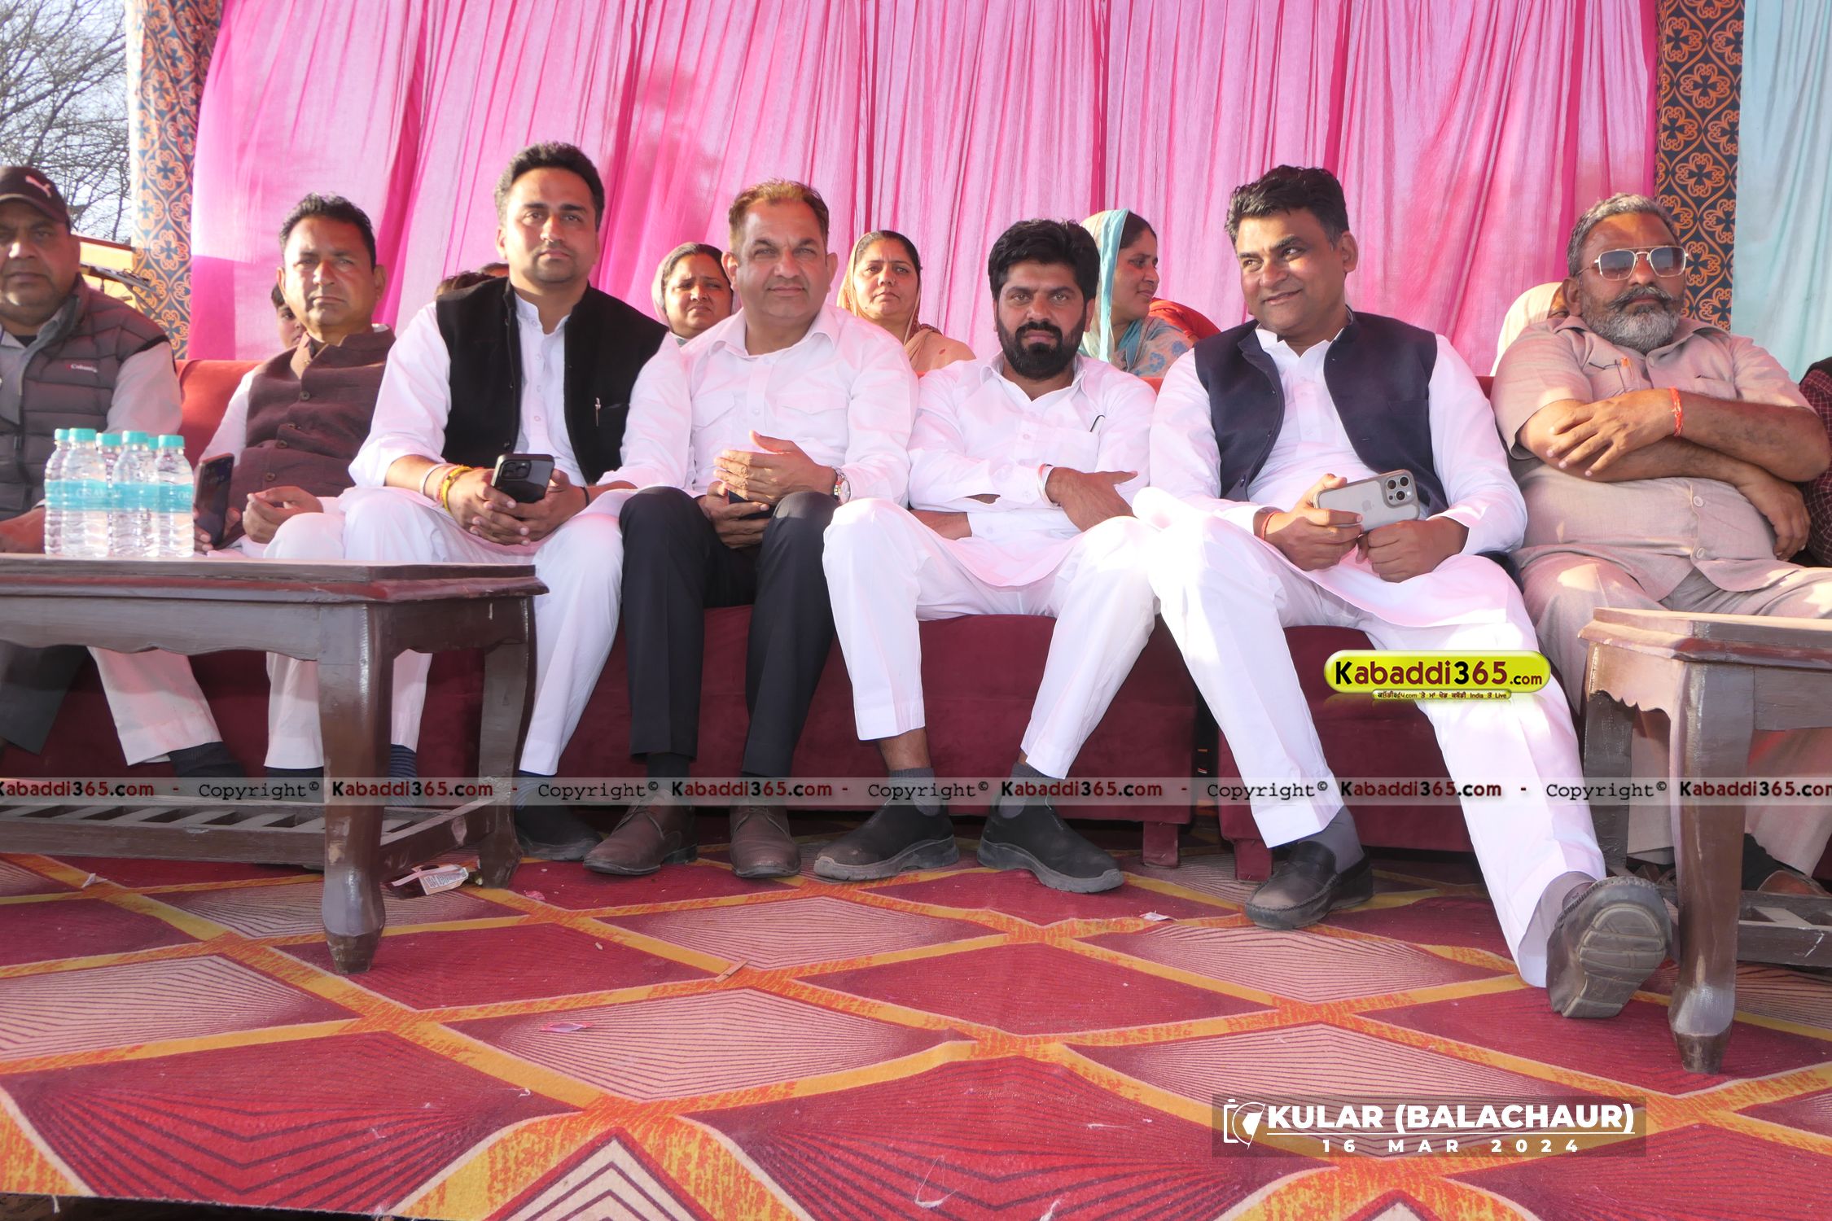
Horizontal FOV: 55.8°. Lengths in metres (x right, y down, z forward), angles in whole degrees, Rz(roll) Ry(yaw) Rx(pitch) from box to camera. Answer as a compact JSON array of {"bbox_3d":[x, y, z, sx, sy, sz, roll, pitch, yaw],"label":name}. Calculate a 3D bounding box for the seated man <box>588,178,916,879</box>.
[{"bbox_3d":[-0.261,-0.177,2.929,0.514,1.145,0.704,1,2,0],"label":"seated man"}]

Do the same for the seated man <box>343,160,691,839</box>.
[{"bbox_3d":[-0.675,-0.222,2.999,0.563,1.209,0.663,1,2,0],"label":"seated man"}]

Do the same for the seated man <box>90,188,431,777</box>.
[{"bbox_3d":[-1.091,-0.186,3.056,0.490,1.112,0.652,2,2,3],"label":"seated man"}]

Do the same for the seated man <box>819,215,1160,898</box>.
[{"bbox_3d":[0.138,-0.138,2.921,0.525,1.087,0.681,2,2,2],"label":"seated man"}]

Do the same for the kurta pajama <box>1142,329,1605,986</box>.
[{"bbox_3d":[0.642,-0.030,2.587,0.620,0.879,1.196,2,2,11],"label":"kurta pajama"}]

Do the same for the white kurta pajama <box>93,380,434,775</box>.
[{"bbox_3d":[-1.070,-0.105,2.920,0.480,0.690,0.570,2,1,0],"label":"white kurta pajama"}]

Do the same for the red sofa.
[{"bbox_3d":[-0.561,-0.046,3.288,2.099,0.847,0.797,2,2,3],"label":"red sofa"}]

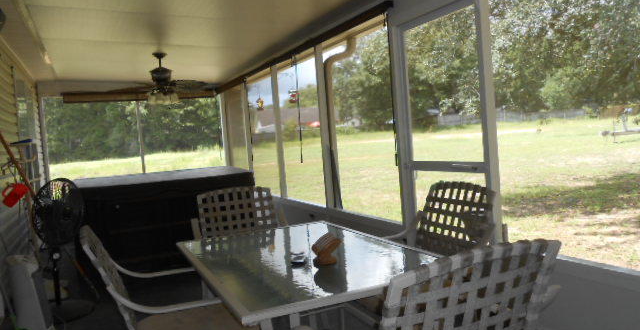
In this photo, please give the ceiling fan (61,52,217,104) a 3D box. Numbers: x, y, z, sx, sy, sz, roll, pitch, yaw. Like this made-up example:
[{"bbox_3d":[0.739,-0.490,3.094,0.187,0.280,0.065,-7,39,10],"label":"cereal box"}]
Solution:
[{"bbox_3d":[-2.011,-1.101,6.139,1.400,0.640,1.400,-6,4,-25],"label":"ceiling fan"}]

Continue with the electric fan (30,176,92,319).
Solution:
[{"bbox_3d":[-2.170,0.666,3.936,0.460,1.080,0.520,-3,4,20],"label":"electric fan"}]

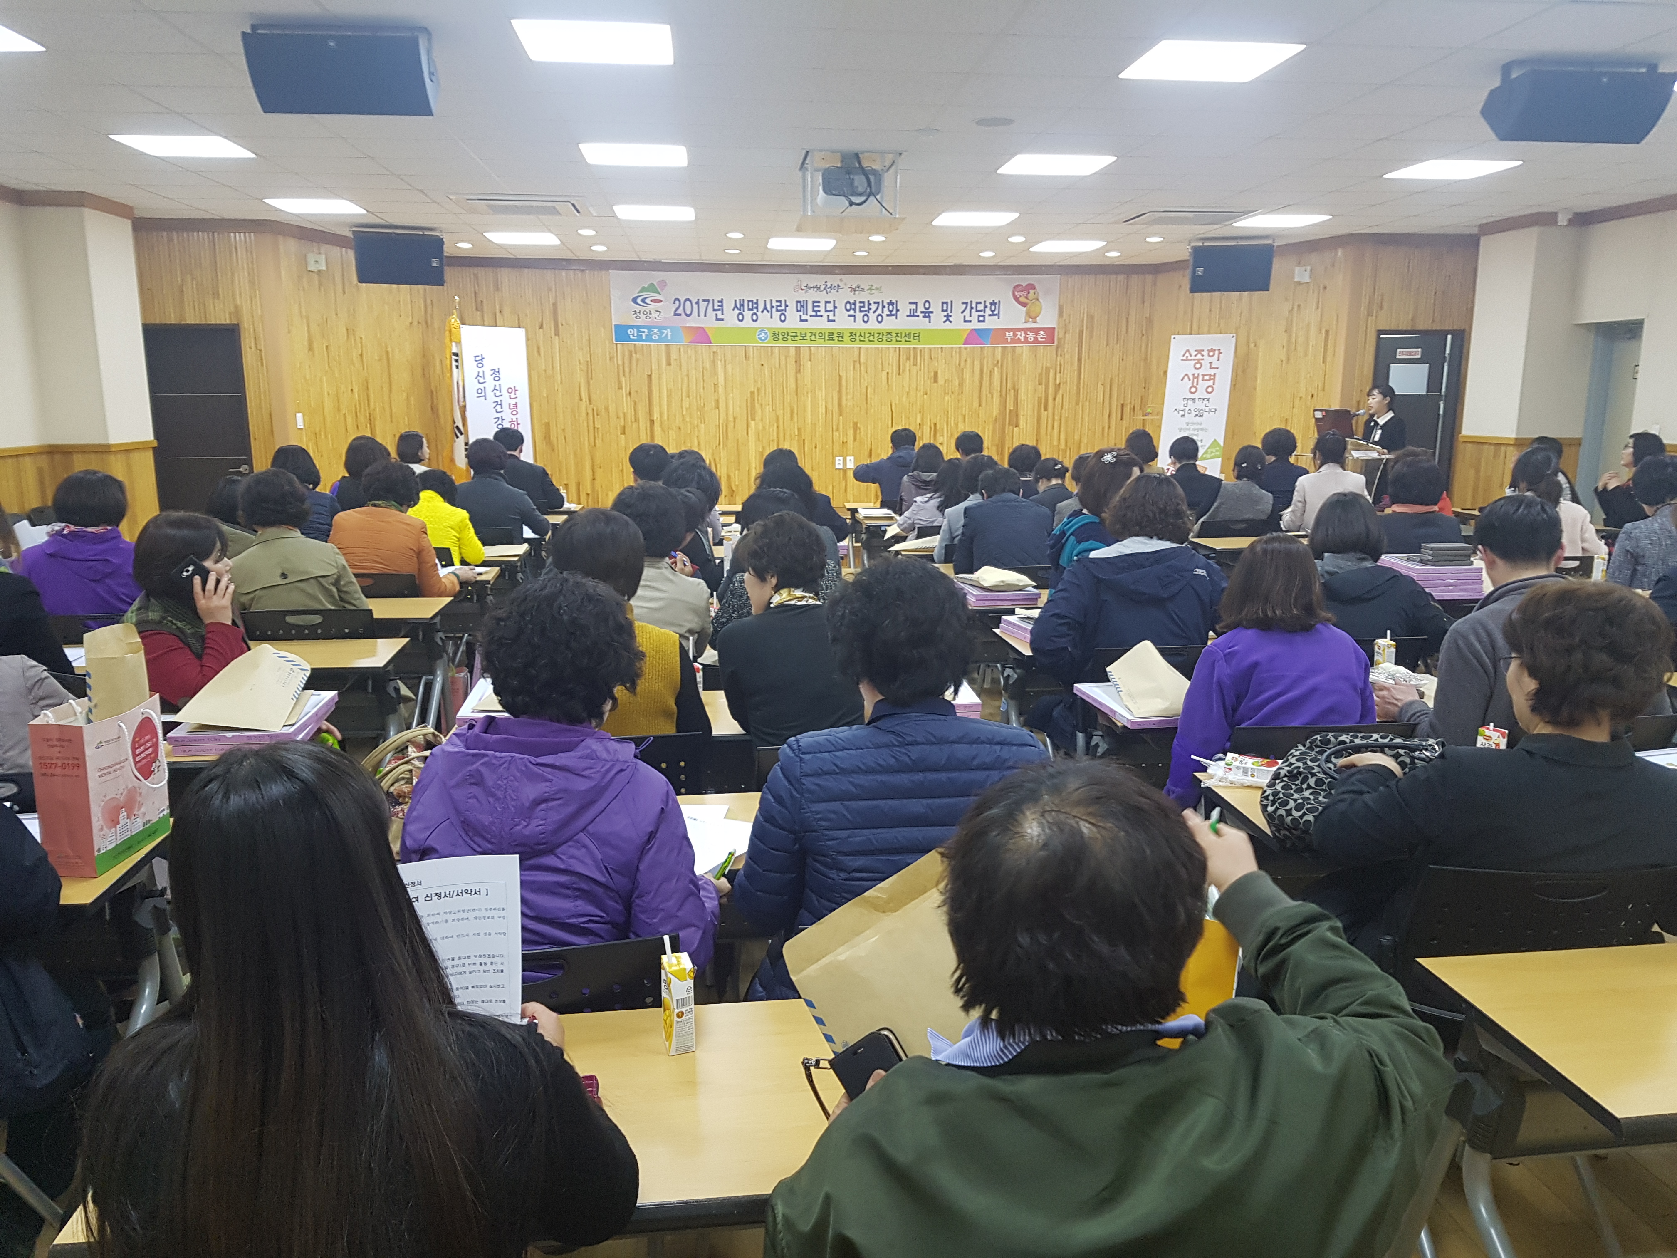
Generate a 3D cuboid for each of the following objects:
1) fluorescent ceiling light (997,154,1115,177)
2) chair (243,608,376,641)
[{"bbox_3d":[1.345,-2.895,7.812,0.605,0.060,0.605,-1,10,-5],"label":"fluorescent ceiling light"},{"bbox_3d":[-1.900,0.298,4.715,0.480,0.810,0.530,-1,11,-8],"label":"chair"}]

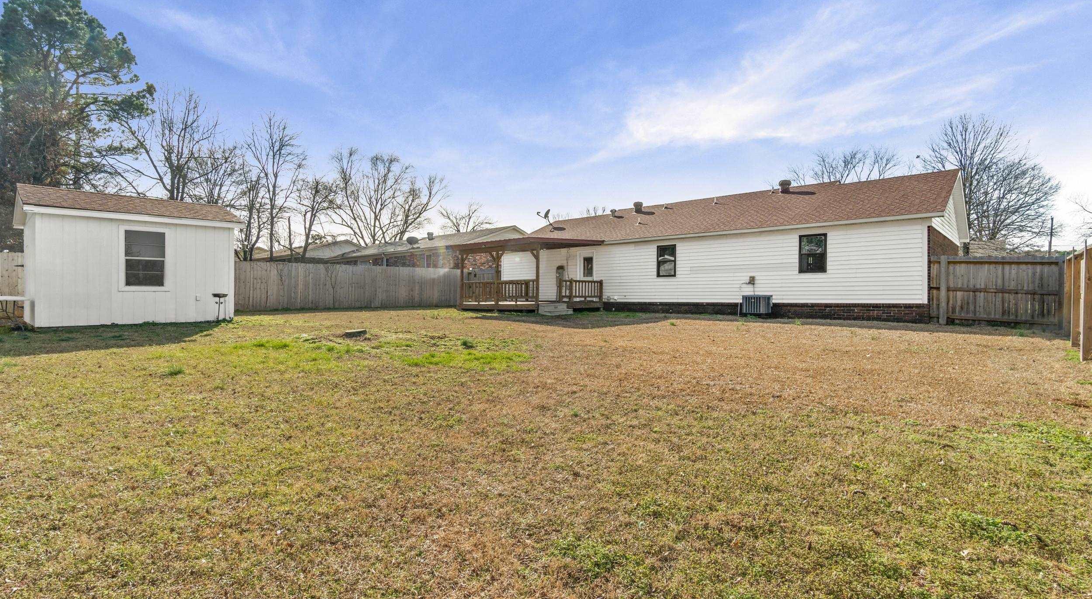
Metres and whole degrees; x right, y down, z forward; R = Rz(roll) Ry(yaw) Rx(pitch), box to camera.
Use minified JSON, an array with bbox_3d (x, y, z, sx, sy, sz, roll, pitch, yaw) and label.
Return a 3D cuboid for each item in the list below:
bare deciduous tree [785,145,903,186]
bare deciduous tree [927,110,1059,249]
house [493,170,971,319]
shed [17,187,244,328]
[{"bbox_3d":[23.300,-5.850,38.000,8.800,12.500,8.600,0,0,32],"label":"bare deciduous tree"},{"bbox_3d":[27.600,-5.500,30.000,7.000,12.000,7.000,0,0,43],"label":"bare deciduous tree"},{"bbox_3d":[7.400,-1.970,22.950,18.000,5.200,9.600,0,0,43],"label":"house"},{"bbox_3d":[-10.850,-1.030,12.800,3.600,3.250,4.100,0,0,42],"label":"shed"}]

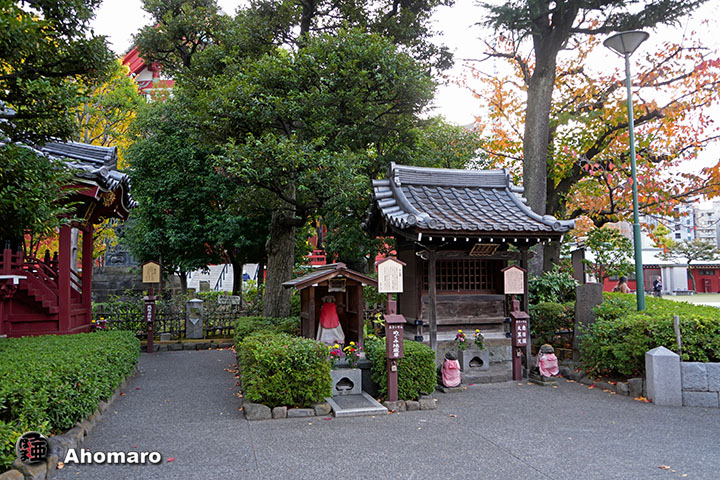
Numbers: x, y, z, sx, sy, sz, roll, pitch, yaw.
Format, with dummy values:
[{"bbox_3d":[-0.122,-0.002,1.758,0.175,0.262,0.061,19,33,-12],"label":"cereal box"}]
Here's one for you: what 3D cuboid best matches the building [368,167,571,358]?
[{"bbox_3d":[1.570,0.459,9.110,2.650,3.450,2.900,1,-5,-15],"label":"building"}]

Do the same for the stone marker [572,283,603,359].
[{"bbox_3d":[3.788,1.356,8.974,0.470,1.260,0.200,0,-4,-8],"label":"stone marker"}]

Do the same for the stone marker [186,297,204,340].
[{"bbox_3d":[-3.737,1.798,12.208,0.360,0.900,0.320,0,-4,-16],"label":"stone marker"}]

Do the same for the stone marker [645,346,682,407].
[{"bbox_3d":[3.674,1.632,6.535,0.300,0.670,0.300,-2,-5,16],"label":"stone marker"}]

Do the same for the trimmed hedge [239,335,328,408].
[{"bbox_3d":[-0.950,1.564,6.608,1.000,0.740,0.880,0,-4,-16],"label":"trimmed hedge"}]

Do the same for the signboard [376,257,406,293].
[{"bbox_3d":[0.370,0.411,6.384,0.355,0.430,0.100,0,-5,-12],"label":"signboard"}]

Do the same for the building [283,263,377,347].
[{"bbox_3d":[-0.417,1.000,7.900,1.220,1.310,1.050,0,-4,-17],"label":"building"}]

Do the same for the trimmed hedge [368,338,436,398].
[{"bbox_3d":[0.508,1.629,6.850,0.760,0.690,0.820,1,-5,-14],"label":"trimmed hedge"}]

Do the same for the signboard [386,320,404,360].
[{"bbox_3d":[0.418,1.156,6.305,0.220,0.470,0.170,0,-5,-12],"label":"signboard"}]

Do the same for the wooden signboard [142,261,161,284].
[{"bbox_3d":[-4.332,0.671,11.234,0.380,0.510,0.090,0,-4,-16],"label":"wooden signboard"}]

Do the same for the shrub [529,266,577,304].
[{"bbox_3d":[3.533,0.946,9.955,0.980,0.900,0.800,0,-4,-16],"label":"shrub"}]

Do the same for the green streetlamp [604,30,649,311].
[{"bbox_3d":[4.422,-0.617,8.672,0.730,5.480,0.730,0,-5,0],"label":"green streetlamp"}]

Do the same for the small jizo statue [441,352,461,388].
[{"bbox_3d":[1.243,1.769,7.371,0.270,0.490,0.260,1,-5,-15],"label":"small jizo statue"}]

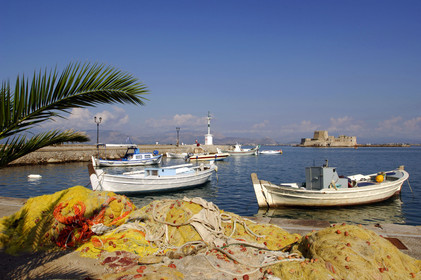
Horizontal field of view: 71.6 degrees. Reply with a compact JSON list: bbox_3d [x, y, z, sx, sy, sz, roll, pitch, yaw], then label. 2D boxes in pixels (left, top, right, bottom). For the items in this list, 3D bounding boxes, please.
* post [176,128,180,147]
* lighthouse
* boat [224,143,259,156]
[{"bbox_3d":[-7.403,-0.617,68.023,1.050,4.446,0.500,0,-1,15],"label":"post"},{"bbox_3d":[-0.340,-3.037,76.569,1.900,8.852,1.900,1,-1,-30],"label":"lighthouse"},{"bbox_3d":[6.153,2.028,61.019,8.300,2.600,2.600,0,-1,-8],"label":"boat"}]

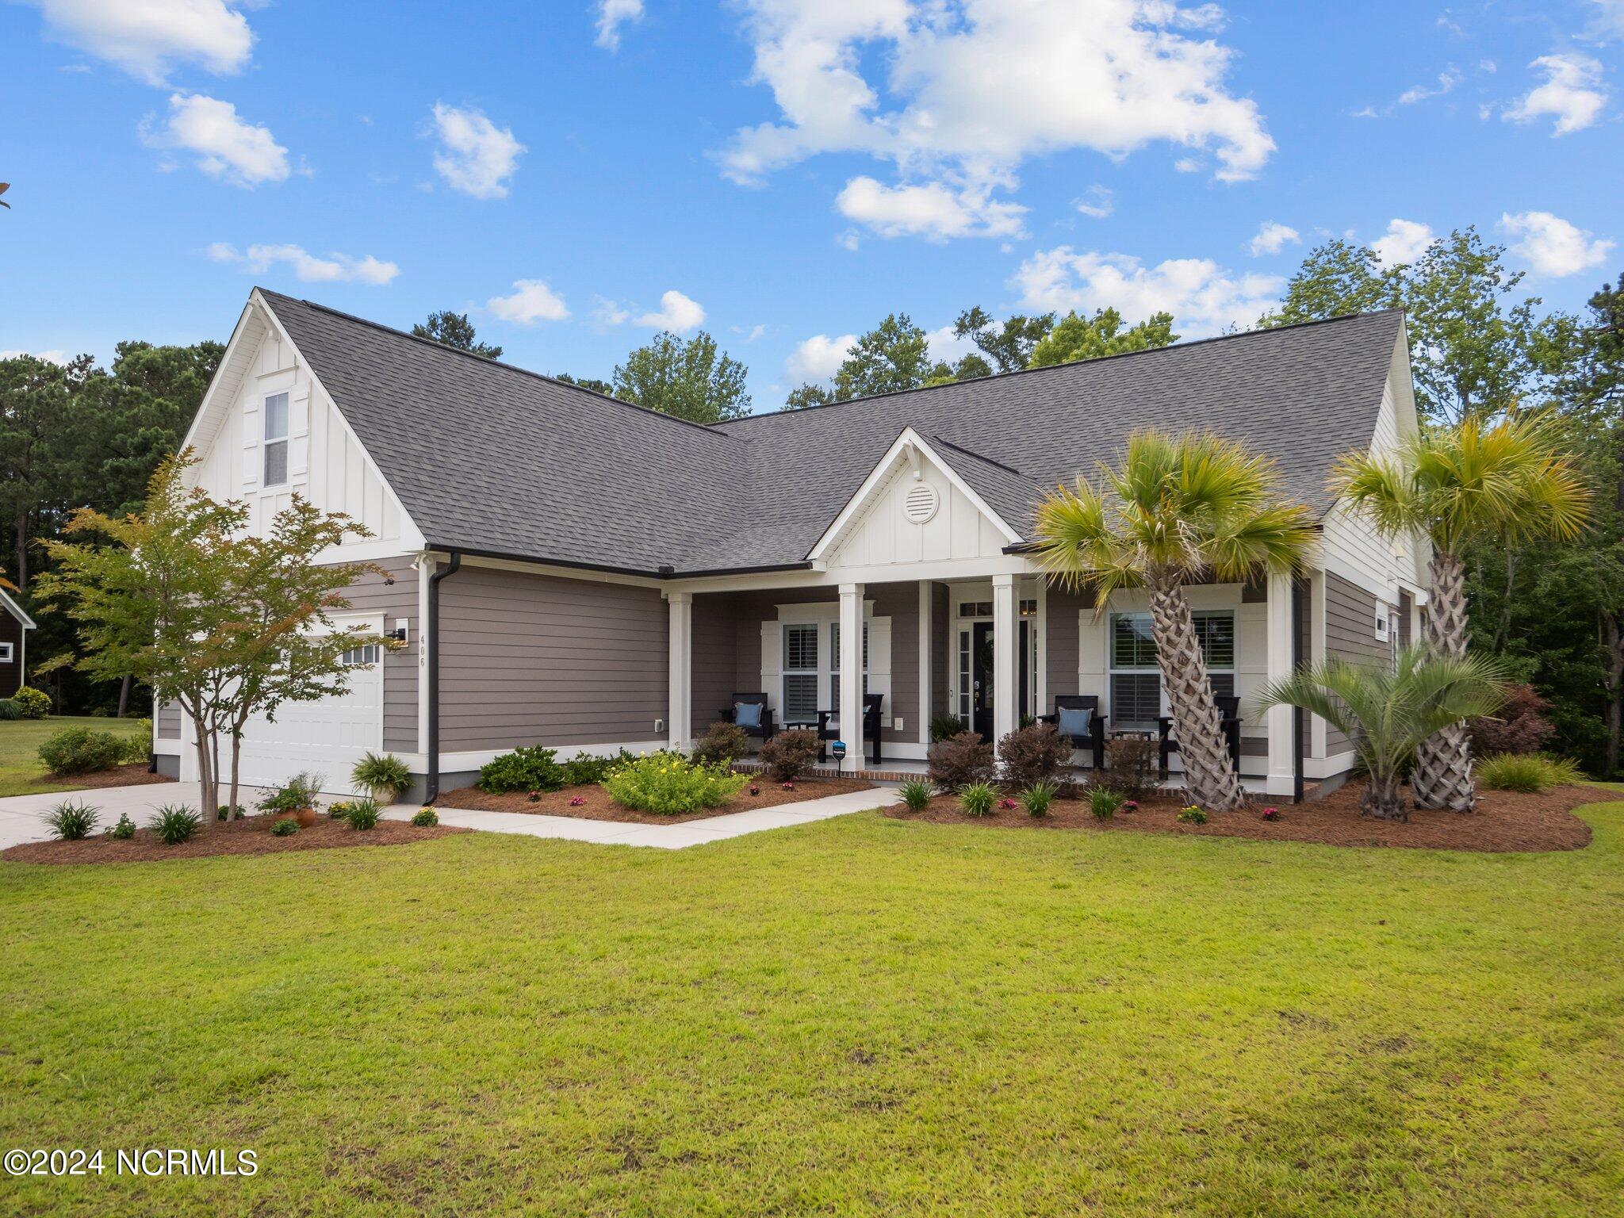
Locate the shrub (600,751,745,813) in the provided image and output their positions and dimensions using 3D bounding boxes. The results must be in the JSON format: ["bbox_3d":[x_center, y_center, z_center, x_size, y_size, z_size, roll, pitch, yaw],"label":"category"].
[{"bbox_3d":[-1.540,1.946,11.600,1.628,0.677,1.400,0,-3,-7],"label":"shrub"}]

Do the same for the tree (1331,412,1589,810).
[{"bbox_3d":[6.972,0.020,11.100,2.450,4.150,2.400,0,-4,0],"label":"tree"}]

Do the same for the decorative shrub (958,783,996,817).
[{"bbox_3d":[1.758,2.035,11.000,0.380,0.360,0.370,0,-4,0],"label":"decorative shrub"}]

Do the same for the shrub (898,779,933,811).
[{"bbox_3d":[1.132,2.035,11.300,0.360,0.361,0.349,0,-3,6],"label":"shrub"}]

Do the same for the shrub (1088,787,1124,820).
[{"bbox_3d":[3.088,2.047,10.850,0.370,0.340,0.360,0,-4,0],"label":"shrub"}]

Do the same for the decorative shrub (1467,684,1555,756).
[{"bbox_3d":[10.518,1.735,15.600,1.243,1.227,1.206,-2,-4,34],"label":"decorative shrub"}]

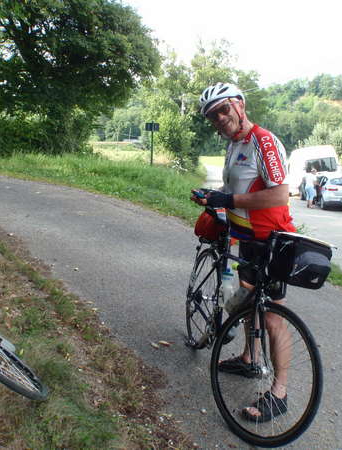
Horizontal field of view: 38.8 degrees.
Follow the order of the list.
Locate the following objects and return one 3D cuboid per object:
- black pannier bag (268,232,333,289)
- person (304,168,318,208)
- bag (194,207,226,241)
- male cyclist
[{"bbox_3d":[0.567,0.158,2.150,0.240,0.210,0.190,6,3,-43],"label":"black pannier bag"},{"bbox_3d":[6.030,-1.570,20.900,0.480,1.650,0.480,-2,10,-17],"label":"person"},{"bbox_3d":[0.255,-0.005,3.150,0.180,0.200,0.220,5,9,-13],"label":"bag"},{"bbox_3d":[0.385,0.100,2.680,0.530,1.730,0.530,-3,11,-22],"label":"male cyclist"}]

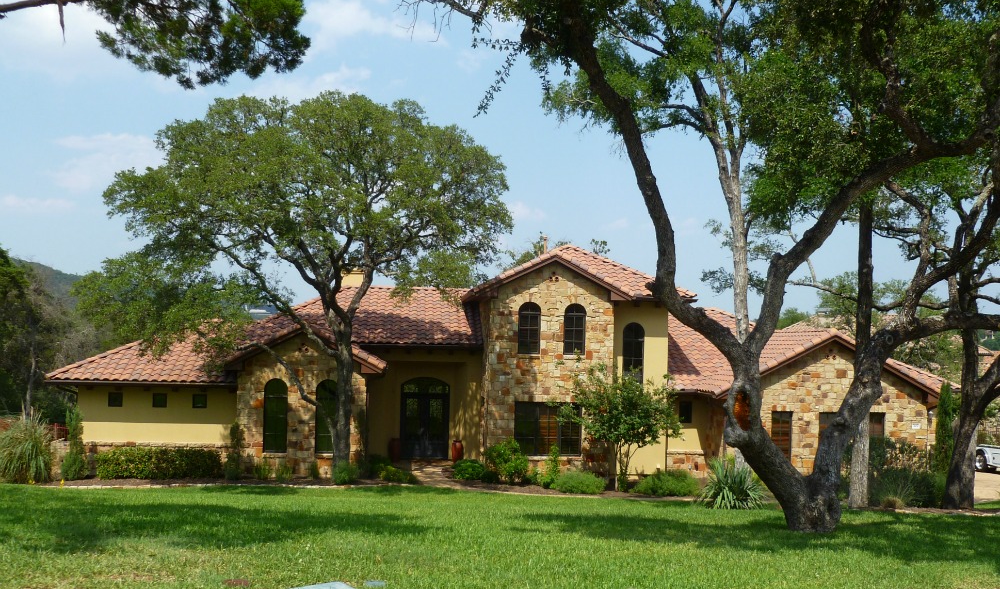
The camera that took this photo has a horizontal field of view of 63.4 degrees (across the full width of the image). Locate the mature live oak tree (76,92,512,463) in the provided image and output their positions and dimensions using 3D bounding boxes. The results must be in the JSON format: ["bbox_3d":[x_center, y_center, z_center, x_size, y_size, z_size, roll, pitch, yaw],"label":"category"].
[{"bbox_3d":[-6.100,-0.220,24.000,12.600,11.400,11.500,1,-2,0],"label":"mature live oak tree"}]

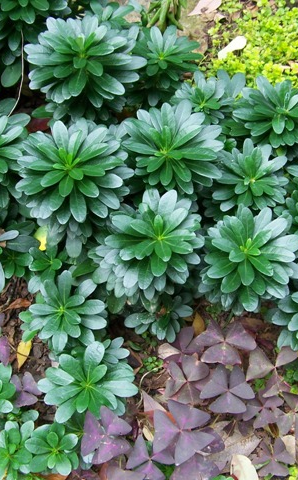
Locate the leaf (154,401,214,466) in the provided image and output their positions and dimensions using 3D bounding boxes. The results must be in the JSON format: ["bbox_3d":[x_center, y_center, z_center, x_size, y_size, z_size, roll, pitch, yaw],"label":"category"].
[{"bbox_3d":[0.039,0.220,0.736,0.068,0.016,0.071,1,59,2],"label":"leaf"}]

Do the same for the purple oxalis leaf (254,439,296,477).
[{"bbox_3d":[0.145,0.252,0.748,0.048,0.012,0.041,3,57,6],"label":"purple oxalis leaf"}]

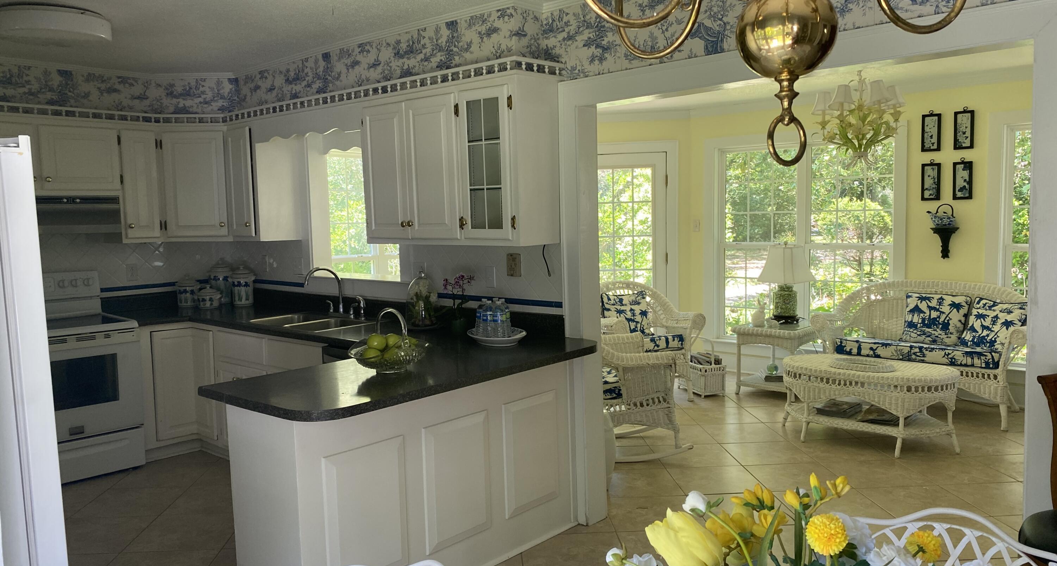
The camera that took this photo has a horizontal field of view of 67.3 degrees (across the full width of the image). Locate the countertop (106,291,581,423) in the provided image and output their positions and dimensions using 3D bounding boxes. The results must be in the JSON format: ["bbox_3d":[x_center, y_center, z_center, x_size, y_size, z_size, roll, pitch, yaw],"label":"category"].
[{"bbox_3d":[-1.494,0.244,4.272,3.530,0.160,1.690,3,6,42],"label":"countertop"}]

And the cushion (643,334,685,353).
[{"bbox_3d":[0.930,0.470,6.576,0.500,0.125,0.520,-3,5,-22],"label":"cushion"}]

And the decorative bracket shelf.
[{"bbox_3d":[3.255,-0.314,6.197,0.190,0.240,0.120,3,6,41],"label":"decorative bracket shelf"}]

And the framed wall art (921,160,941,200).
[{"bbox_3d":[3.118,-0.796,6.149,0.140,0.320,0.025,3,6,42],"label":"framed wall art"}]

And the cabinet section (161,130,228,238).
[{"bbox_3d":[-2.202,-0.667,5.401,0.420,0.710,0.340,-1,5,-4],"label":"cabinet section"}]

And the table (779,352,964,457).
[{"bbox_3d":[2.218,0.784,5.212,1.120,0.478,0.735,3,6,41],"label":"table"}]

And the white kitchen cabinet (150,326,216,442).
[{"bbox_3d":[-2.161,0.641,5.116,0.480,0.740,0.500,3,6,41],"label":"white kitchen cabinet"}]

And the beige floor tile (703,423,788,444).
[{"bbox_3d":[1.455,1.028,5.416,0.452,0.012,0.452,-1,5,-3],"label":"beige floor tile"}]

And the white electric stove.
[{"bbox_3d":[-2.867,0.562,4.760,0.680,1.183,0.762,3,6,41],"label":"white electric stove"}]

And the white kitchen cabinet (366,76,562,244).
[{"bbox_3d":[-0.384,-0.589,4.071,1.155,0.776,0.313,3,6,41],"label":"white kitchen cabinet"}]

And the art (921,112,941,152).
[{"bbox_3d":[3.168,-1.191,6.252,0.142,0.317,0.022,3,6,41],"label":"art"}]

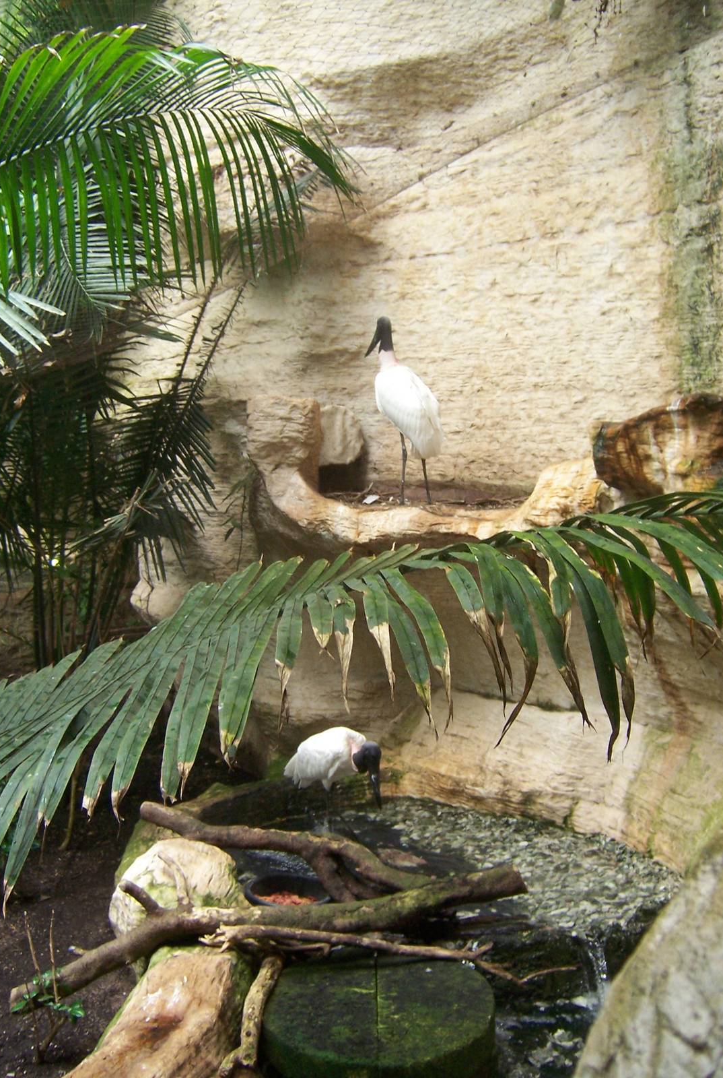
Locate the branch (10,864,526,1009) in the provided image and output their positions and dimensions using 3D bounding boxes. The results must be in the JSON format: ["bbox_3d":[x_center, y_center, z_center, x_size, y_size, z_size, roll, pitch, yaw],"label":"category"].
[{"bbox_3d":[-0.383,1.681,4.702,2.326,0.391,0.327,-9,5,-9],"label":"branch"}]

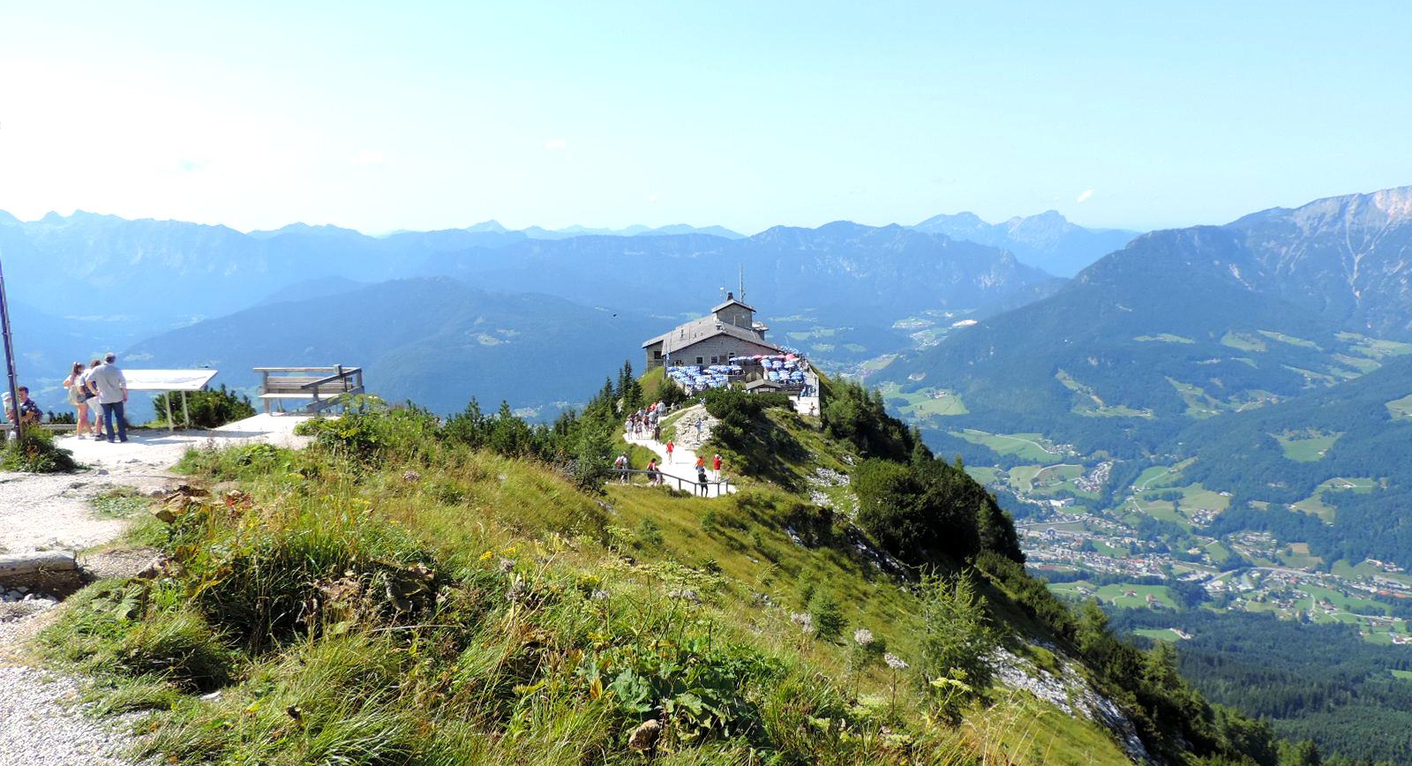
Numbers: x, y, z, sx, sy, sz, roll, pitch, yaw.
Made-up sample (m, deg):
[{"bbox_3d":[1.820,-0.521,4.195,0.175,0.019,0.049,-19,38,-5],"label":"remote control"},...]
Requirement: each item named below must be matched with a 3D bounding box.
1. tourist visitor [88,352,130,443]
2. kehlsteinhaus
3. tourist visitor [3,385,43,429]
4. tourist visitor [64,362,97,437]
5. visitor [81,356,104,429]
[{"bbox_3d":[-11.663,0.291,19.150,0.650,1.750,0.420,-4,10,-14],"label":"tourist visitor"},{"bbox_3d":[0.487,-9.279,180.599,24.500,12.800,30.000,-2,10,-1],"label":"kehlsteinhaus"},{"bbox_3d":[-13.198,0.706,19.000,0.750,1.270,0.520,-7,11,-29],"label":"tourist visitor"},{"bbox_3d":[-12.618,0.356,19.750,0.500,1.570,0.420,-1,10,3],"label":"tourist visitor"},{"bbox_3d":[-12.172,0.341,19.500,0.500,1.620,0.550,1,10,12],"label":"visitor"}]

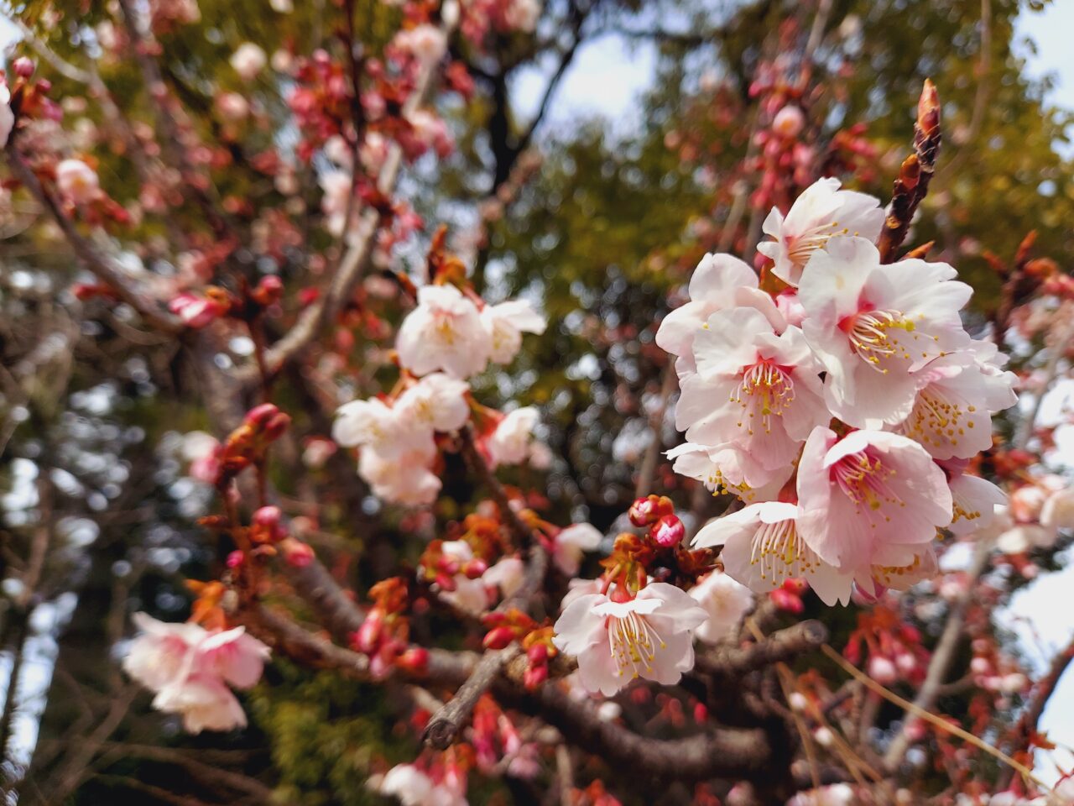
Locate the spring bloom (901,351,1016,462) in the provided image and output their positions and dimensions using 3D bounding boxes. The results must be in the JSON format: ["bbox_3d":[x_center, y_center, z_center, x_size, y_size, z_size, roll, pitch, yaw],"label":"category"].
[{"bbox_3d":[0.086,-0.002,0.163,0.024,0.016,0.027,2,-59,-4],"label":"spring bloom"}]

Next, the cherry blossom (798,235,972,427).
[{"bbox_3d":[0.062,-0.015,0.146,0.034,0.036,0.021,6,21,-15],"label":"cherry blossom"}]

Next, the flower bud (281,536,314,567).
[{"bbox_3d":[-0.083,0.052,0.270,0.010,0.012,0.010,-41,-18,0],"label":"flower bud"}]

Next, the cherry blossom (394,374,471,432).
[{"bbox_3d":[-0.035,-0.002,0.270,0.026,0.024,0.017,-3,23,8],"label":"cherry blossom"}]

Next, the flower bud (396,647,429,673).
[{"bbox_3d":[-0.043,0.089,0.270,0.011,0.009,0.009,12,0,12],"label":"flower bud"}]

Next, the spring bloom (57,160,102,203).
[{"bbox_3d":[-0.248,-0.120,0.420,0.025,0.024,0.020,1,24,-3],"label":"spring bloom"}]

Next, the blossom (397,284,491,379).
[{"bbox_3d":[-0.033,-0.025,0.270,0.031,0.030,0.017,1,25,-2],"label":"blossom"}]

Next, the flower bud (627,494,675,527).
[{"bbox_3d":[0.025,0.024,0.169,0.007,0.007,0.010,-11,2,38],"label":"flower bud"}]

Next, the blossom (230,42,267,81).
[{"bbox_3d":[-0.230,-0.273,0.620,0.031,0.029,0.022,1,17,-6],"label":"blossom"}]

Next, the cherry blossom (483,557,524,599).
[{"bbox_3d":[-0.013,0.067,0.300,0.017,0.017,0.016,-3,30,16],"label":"cherry blossom"}]

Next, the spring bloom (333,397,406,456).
[{"bbox_3d":[-0.060,0.009,0.280,0.025,0.023,0.014,-10,22,34],"label":"spring bloom"}]

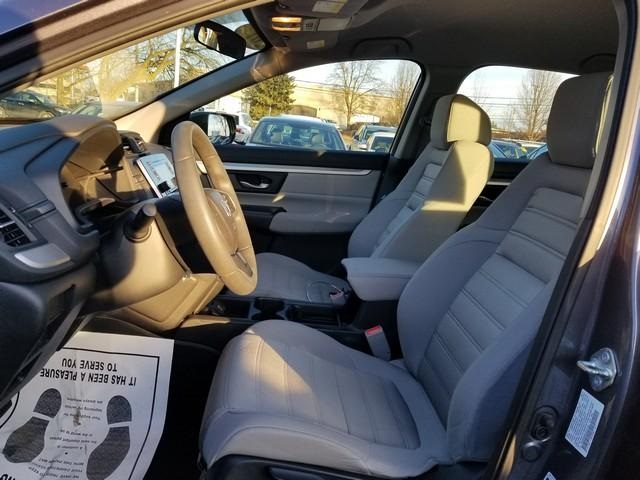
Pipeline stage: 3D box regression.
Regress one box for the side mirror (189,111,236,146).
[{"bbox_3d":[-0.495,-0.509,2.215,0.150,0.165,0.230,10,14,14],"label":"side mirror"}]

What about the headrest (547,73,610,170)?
[{"bbox_3d":[0.546,-0.222,0.936,0.135,0.190,0.255,6,13,-4],"label":"headrest"}]

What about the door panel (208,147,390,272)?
[{"bbox_3d":[-0.202,-0.104,2.035,0.900,0.600,0.130,6,13,-4],"label":"door panel"}]

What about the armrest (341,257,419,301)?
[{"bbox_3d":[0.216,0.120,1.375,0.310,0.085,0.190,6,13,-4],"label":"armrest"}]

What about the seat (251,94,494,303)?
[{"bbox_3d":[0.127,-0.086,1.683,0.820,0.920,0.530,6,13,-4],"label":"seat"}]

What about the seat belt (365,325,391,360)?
[{"bbox_3d":[0.163,0.279,1.288,0.048,0.105,0.032,-19,13,2],"label":"seat belt"}]

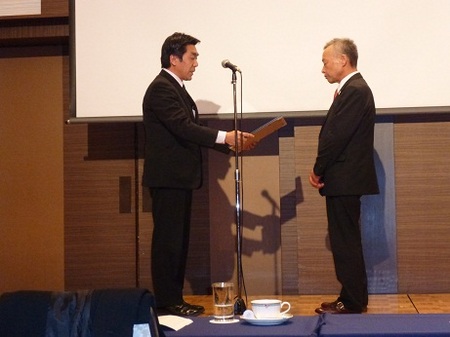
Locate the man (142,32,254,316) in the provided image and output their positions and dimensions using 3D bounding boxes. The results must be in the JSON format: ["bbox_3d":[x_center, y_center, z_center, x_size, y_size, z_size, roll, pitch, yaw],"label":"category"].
[{"bbox_3d":[-0.155,0.035,5.780,0.670,1.735,0.510,-1,-2,11],"label":"man"}]

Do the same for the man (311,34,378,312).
[{"bbox_3d":[0.725,0.045,5.800,0.430,1.690,0.500,-1,-2,1],"label":"man"}]

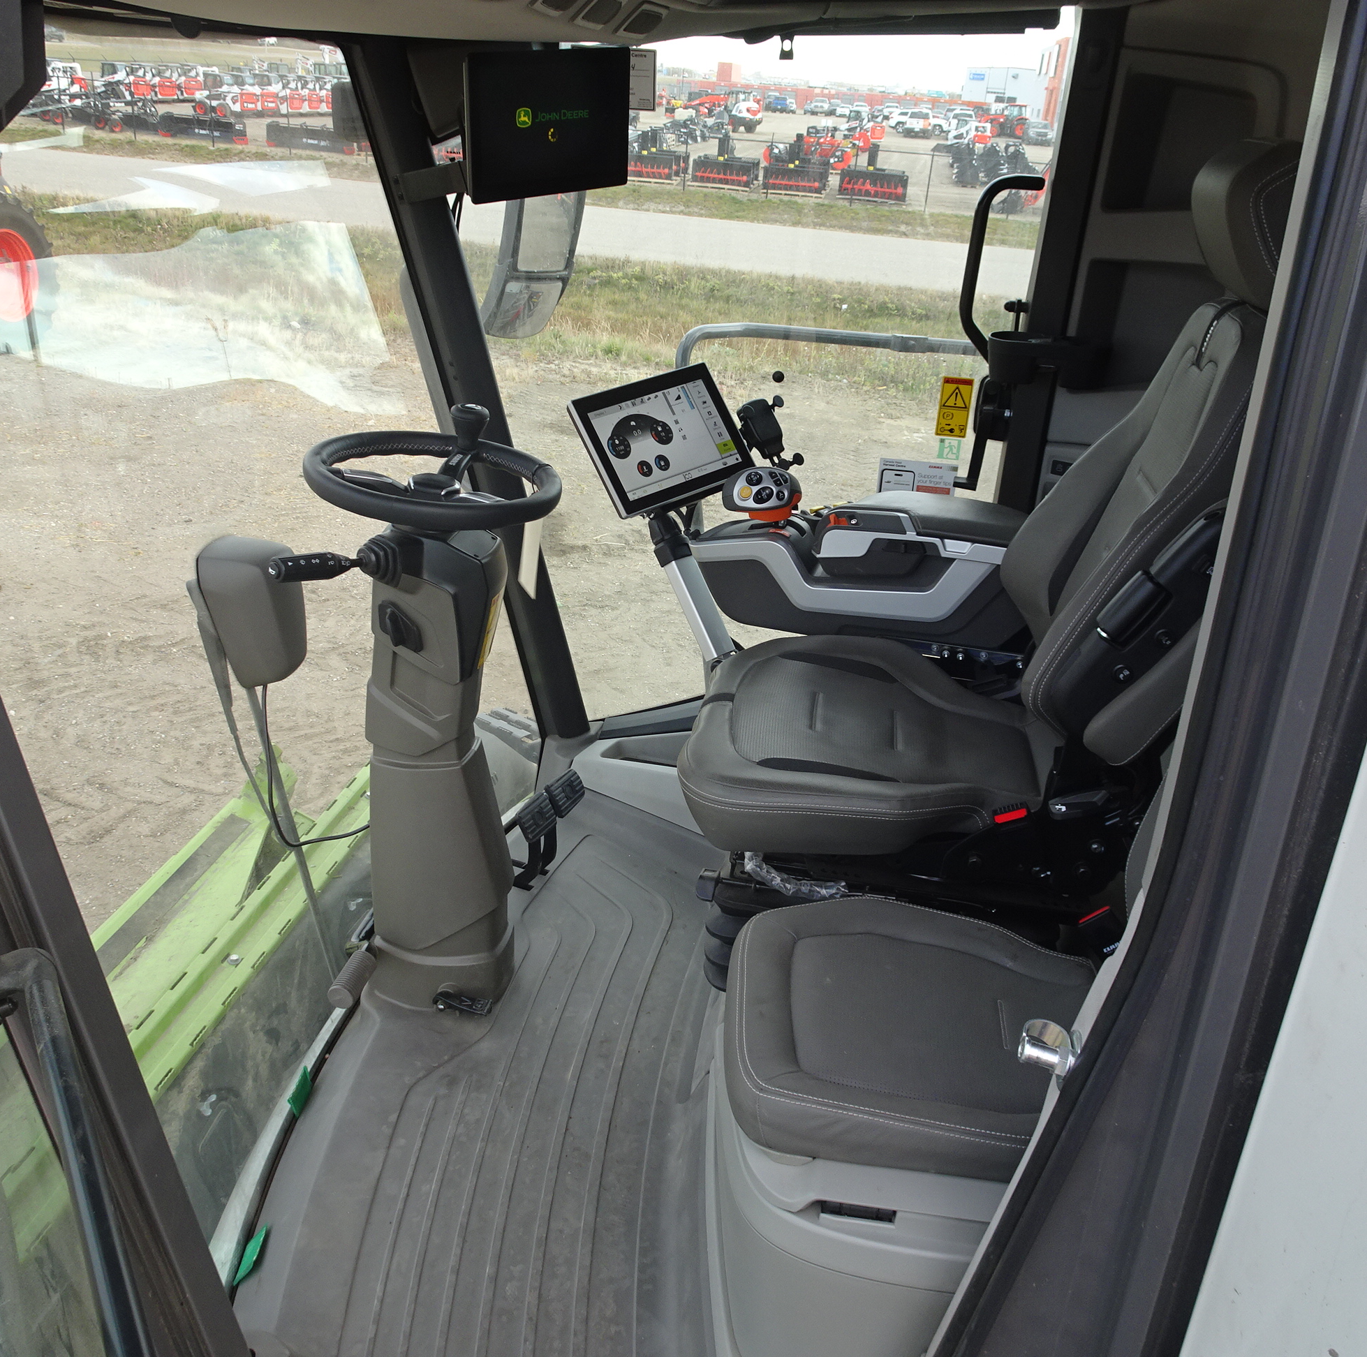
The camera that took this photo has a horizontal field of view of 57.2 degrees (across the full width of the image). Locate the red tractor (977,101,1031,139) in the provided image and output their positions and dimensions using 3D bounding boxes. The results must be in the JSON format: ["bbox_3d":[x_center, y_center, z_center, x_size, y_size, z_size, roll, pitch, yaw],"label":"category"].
[{"bbox_3d":[30.115,-52.518,118.000,5.000,2.850,2.200,5,26,0],"label":"red tractor"}]

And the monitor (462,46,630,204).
[{"bbox_3d":[-0.229,-0.916,2.067,0.285,0.223,0.045,-17,42,-26],"label":"monitor"}]

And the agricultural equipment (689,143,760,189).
[{"bbox_3d":[1.323,-16.542,40.500,2.000,1.300,1.100,5,26,0],"label":"agricultural equipment"}]

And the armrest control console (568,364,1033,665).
[{"bbox_3d":[0.229,-0.294,2.180,0.830,0.410,0.300,7,26,4],"label":"armrest control console"}]

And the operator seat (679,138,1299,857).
[{"bbox_3d":[0.425,-0.264,1.752,0.790,0.950,0.550,7,26,4],"label":"operator seat"}]

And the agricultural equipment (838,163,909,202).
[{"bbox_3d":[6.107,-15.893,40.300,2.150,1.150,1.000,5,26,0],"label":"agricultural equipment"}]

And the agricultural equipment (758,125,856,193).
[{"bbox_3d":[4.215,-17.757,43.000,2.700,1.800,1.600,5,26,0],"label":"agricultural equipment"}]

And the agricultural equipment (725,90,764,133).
[{"bbox_3d":[3.904,-37.276,82.500,1.900,2.450,4.200,-6,28,-23],"label":"agricultural equipment"}]

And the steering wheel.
[{"bbox_3d":[-0.368,-0.319,1.859,0.378,0.110,0.378,8,26,-4],"label":"steering wheel"}]

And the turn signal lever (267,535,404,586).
[{"bbox_3d":[-0.497,-0.168,1.790,0.170,0.060,0.055,-8,29,-26],"label":"turn signal lever"}]

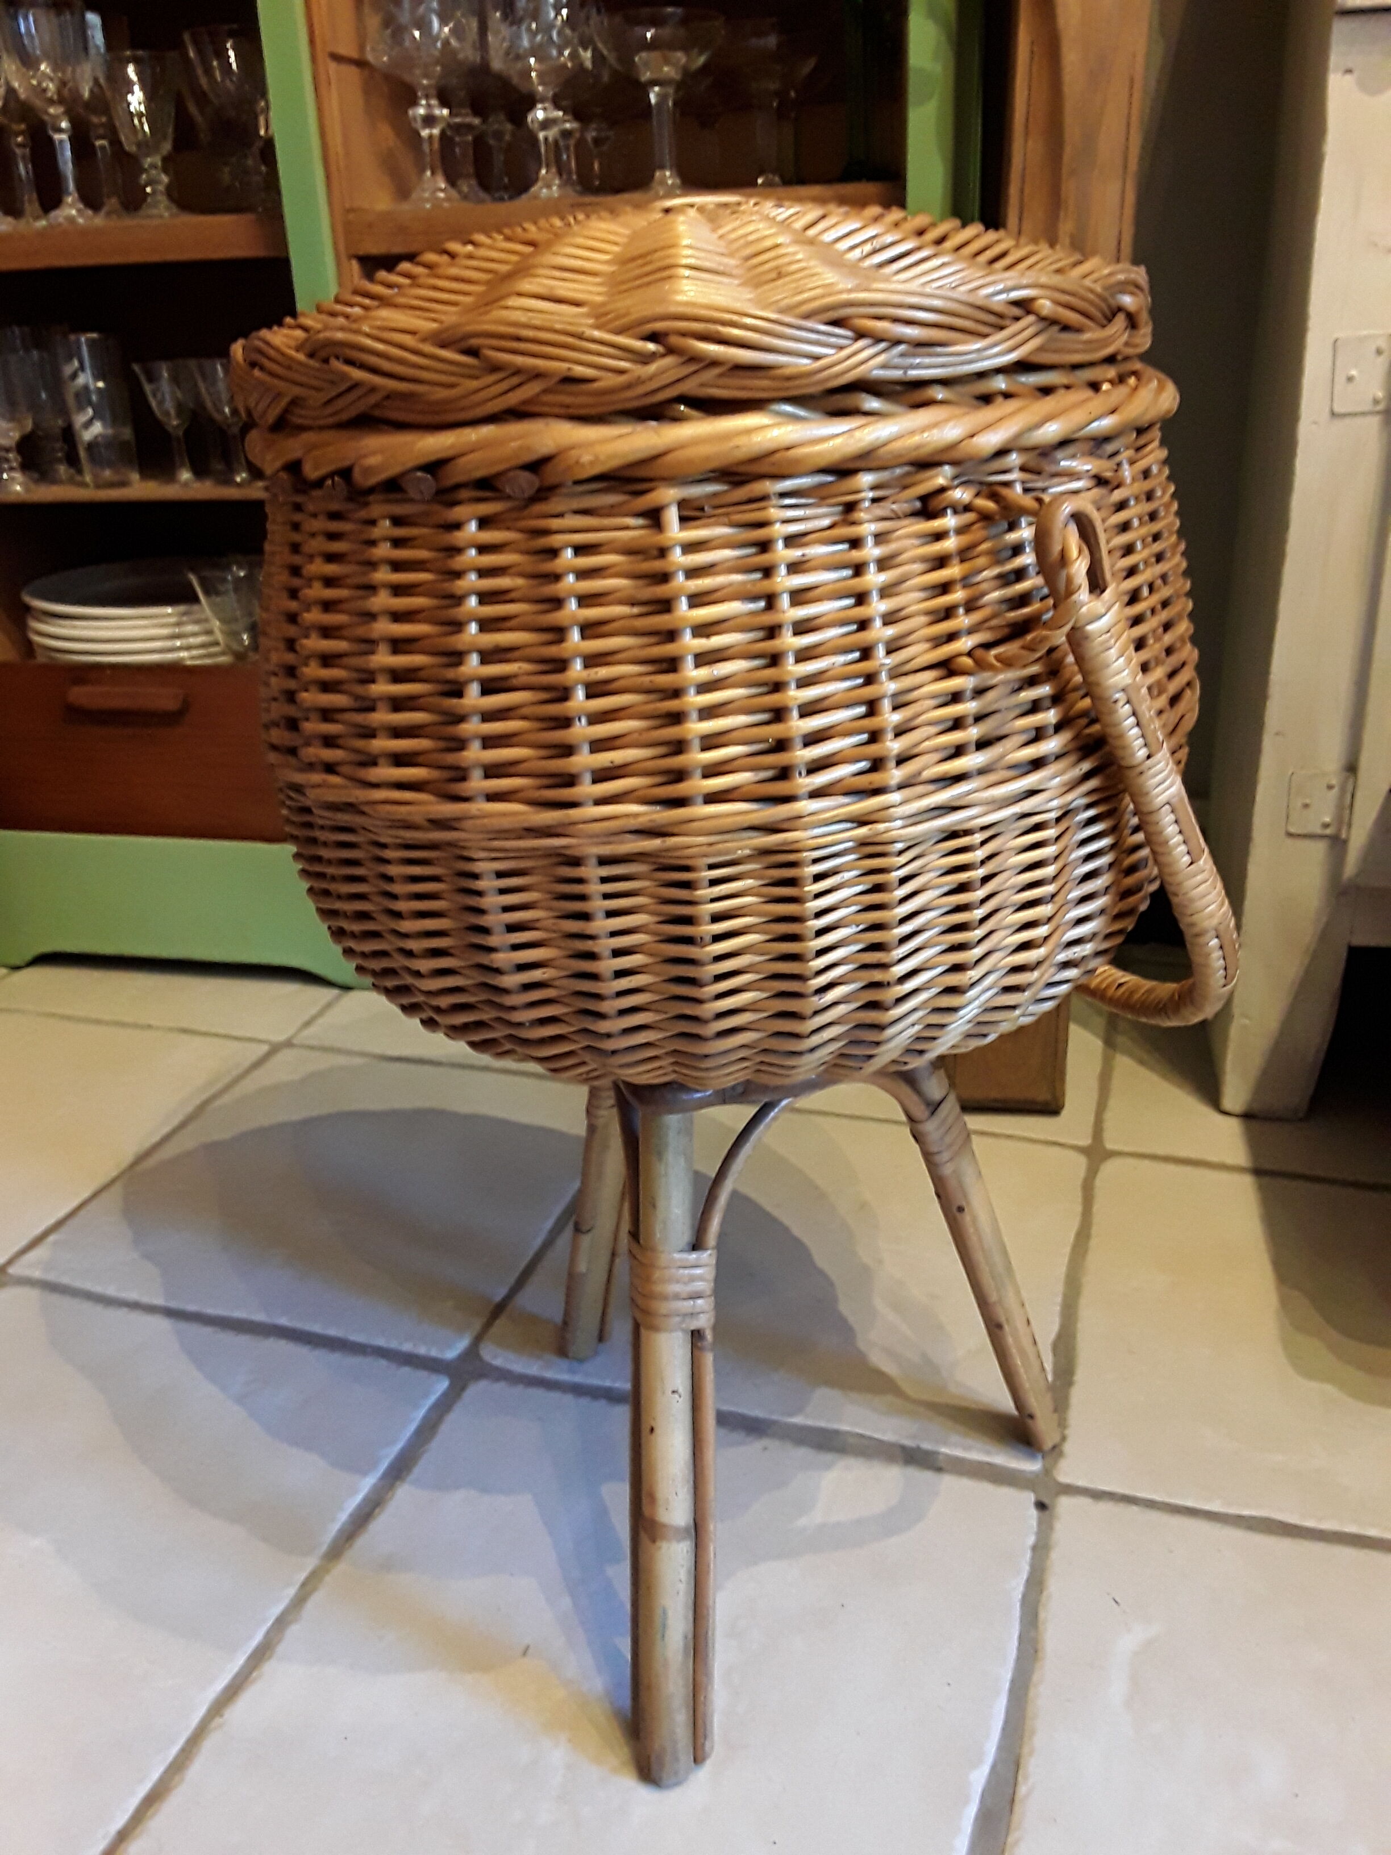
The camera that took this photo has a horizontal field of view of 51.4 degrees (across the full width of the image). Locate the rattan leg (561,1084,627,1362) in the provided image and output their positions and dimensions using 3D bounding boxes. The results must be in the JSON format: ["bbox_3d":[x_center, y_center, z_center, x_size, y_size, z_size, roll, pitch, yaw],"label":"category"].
[{"bbox_3d":[-0.053,0.133,0.796,0.023,0.291,0.023,5,34,-2],"label":"rattan leg"}]

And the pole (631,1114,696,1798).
[{"bbox_3d":[-0.012,0.215,0.594,0.023,0.291,0.023,0,8,0],"label":"pole"}]

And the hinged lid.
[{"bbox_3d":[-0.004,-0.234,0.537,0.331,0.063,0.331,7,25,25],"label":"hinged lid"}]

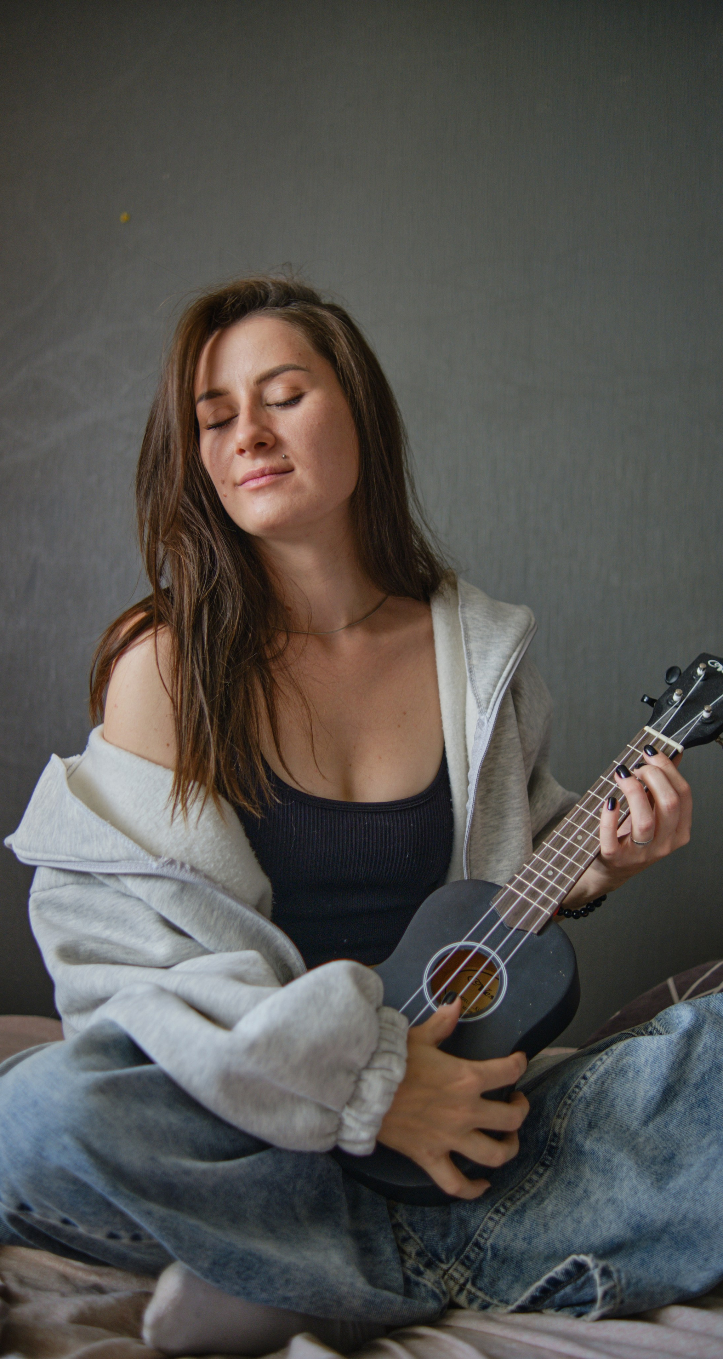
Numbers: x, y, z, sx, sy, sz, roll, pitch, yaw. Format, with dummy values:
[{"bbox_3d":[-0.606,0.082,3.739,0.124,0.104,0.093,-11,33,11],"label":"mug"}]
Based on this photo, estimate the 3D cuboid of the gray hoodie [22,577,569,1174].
[{"bbox_3d":[-0.053,0.146,1.165,0.510,0.475,0.400,0,5,2],"label":"gray hoodie"}]

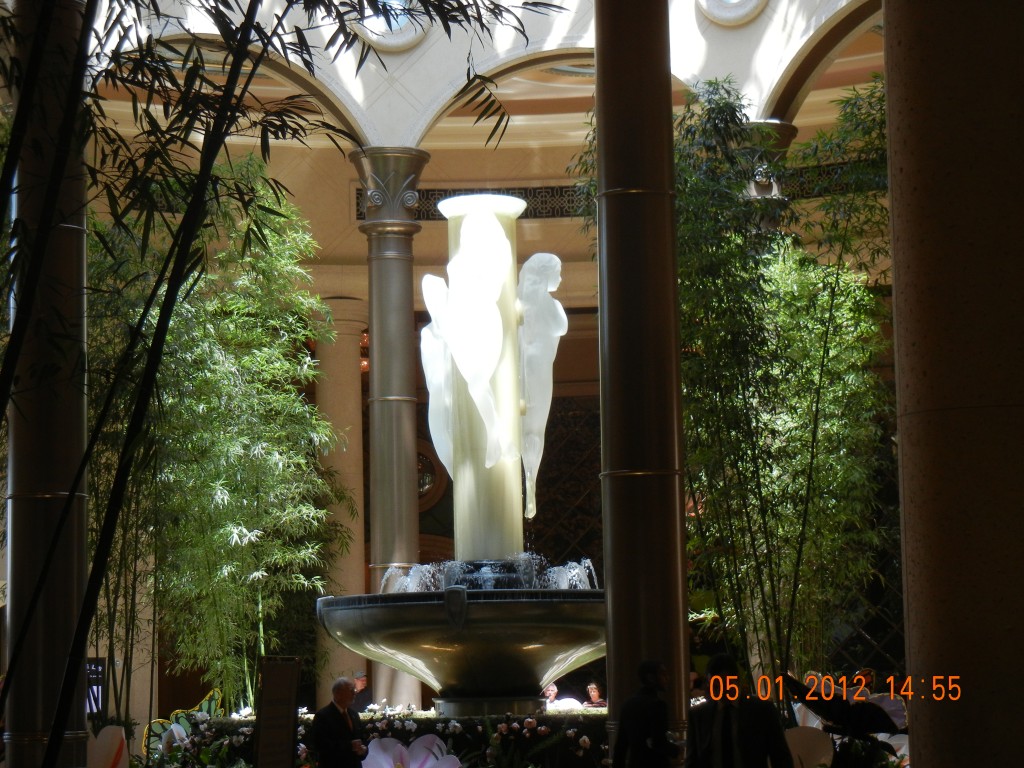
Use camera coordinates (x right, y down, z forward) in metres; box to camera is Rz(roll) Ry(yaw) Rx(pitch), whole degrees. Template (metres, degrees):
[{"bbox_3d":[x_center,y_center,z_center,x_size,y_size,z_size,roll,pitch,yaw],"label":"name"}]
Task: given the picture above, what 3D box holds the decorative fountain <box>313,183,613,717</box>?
[{"bbox_3d":[-0.284,0.715,24.118,3.561,5.532,3.561,-1,-8,-1],"label":"decorative fountain"}]

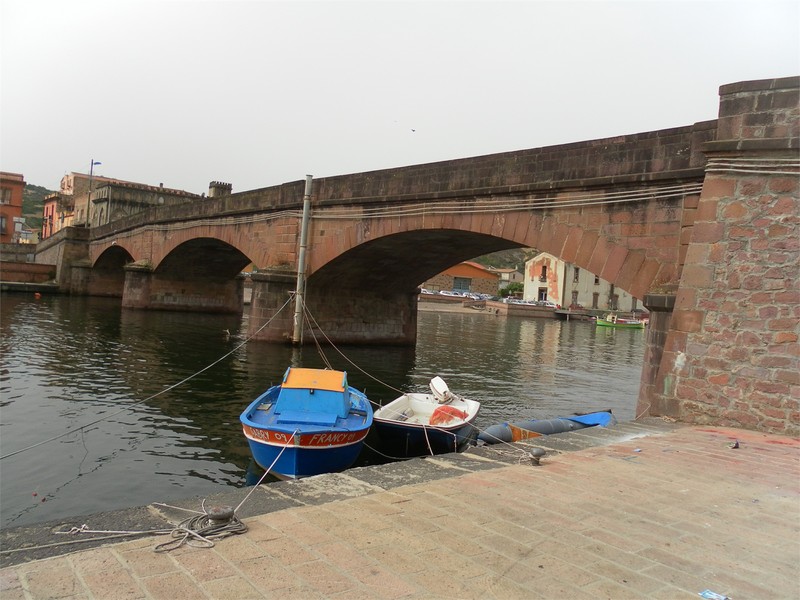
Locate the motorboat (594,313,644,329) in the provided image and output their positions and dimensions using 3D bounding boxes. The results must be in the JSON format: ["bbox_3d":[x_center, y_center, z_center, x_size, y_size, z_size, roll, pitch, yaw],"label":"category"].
[{"bbox_3d":[28.979,2.734,85.513,6.500,1.650,2.200,4,1,6],"label":"motorboat"}]

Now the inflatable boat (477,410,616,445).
[{"bbox_3d":[2.478,2.217,11.524,3.900,0.470,1.100,3,1,-44],"label":"inflatable boat"}]

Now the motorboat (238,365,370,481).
[{"bbox_3d":[-1.294,1.687,9.661,1.750,1.130,4.500,4,1,-3],"label":"motorboat"}]

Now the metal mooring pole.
[{"bbox_3d":[-3.841,-1.558,25.463,0.290,6.680,0.290,4,1,0],"label":"metal mooring pole"}]

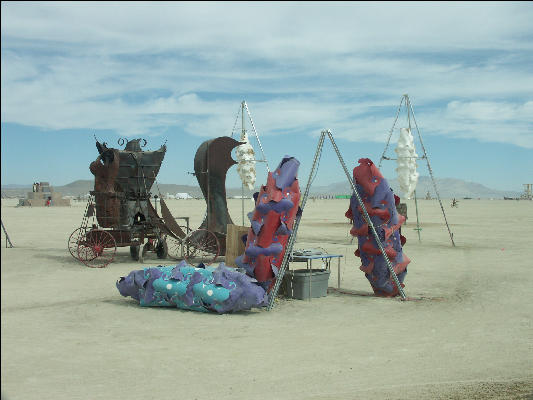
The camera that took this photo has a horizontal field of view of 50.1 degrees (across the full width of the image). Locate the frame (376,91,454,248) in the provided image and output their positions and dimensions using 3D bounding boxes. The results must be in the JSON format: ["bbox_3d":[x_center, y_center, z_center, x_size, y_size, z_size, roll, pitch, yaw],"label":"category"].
[{"bbox_3d":[4.852,-1.078,20.400,3.400,5.260,2.800,0,0,14],"label":"frame"}]

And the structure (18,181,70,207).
[{"bbox_3d":[-39.456,-1.069,101.500,8.900,4.300,8.000,0,0,-17],"label":"structure"}]

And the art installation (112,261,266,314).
[{"bbox_3d":[-1.090,1.220,8.420,2.200,0.750,0.850,0,0,12],"label":"art installation"}]

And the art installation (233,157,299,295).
[{"bbox_3d":[0.050,0.442,9.500,0.920,2.300,0.900,12,0,0],"label":"art installation"}]

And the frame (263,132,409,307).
[{"bbox_3d":[0.880,0.220,9.380,2.400,2.740,2.200,0,0,-13],"label":"frame"}]

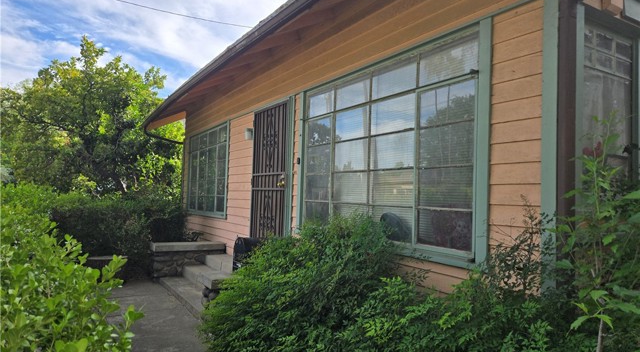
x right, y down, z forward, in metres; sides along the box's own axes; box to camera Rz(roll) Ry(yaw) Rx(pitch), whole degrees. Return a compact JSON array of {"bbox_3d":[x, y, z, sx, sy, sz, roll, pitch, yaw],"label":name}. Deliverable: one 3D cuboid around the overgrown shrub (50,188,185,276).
[{"bbox_3d":[-3.256,0.887,6.884,1.898,1.330,1.472,4,-4,-32],"label":"overgrown shrub"}]

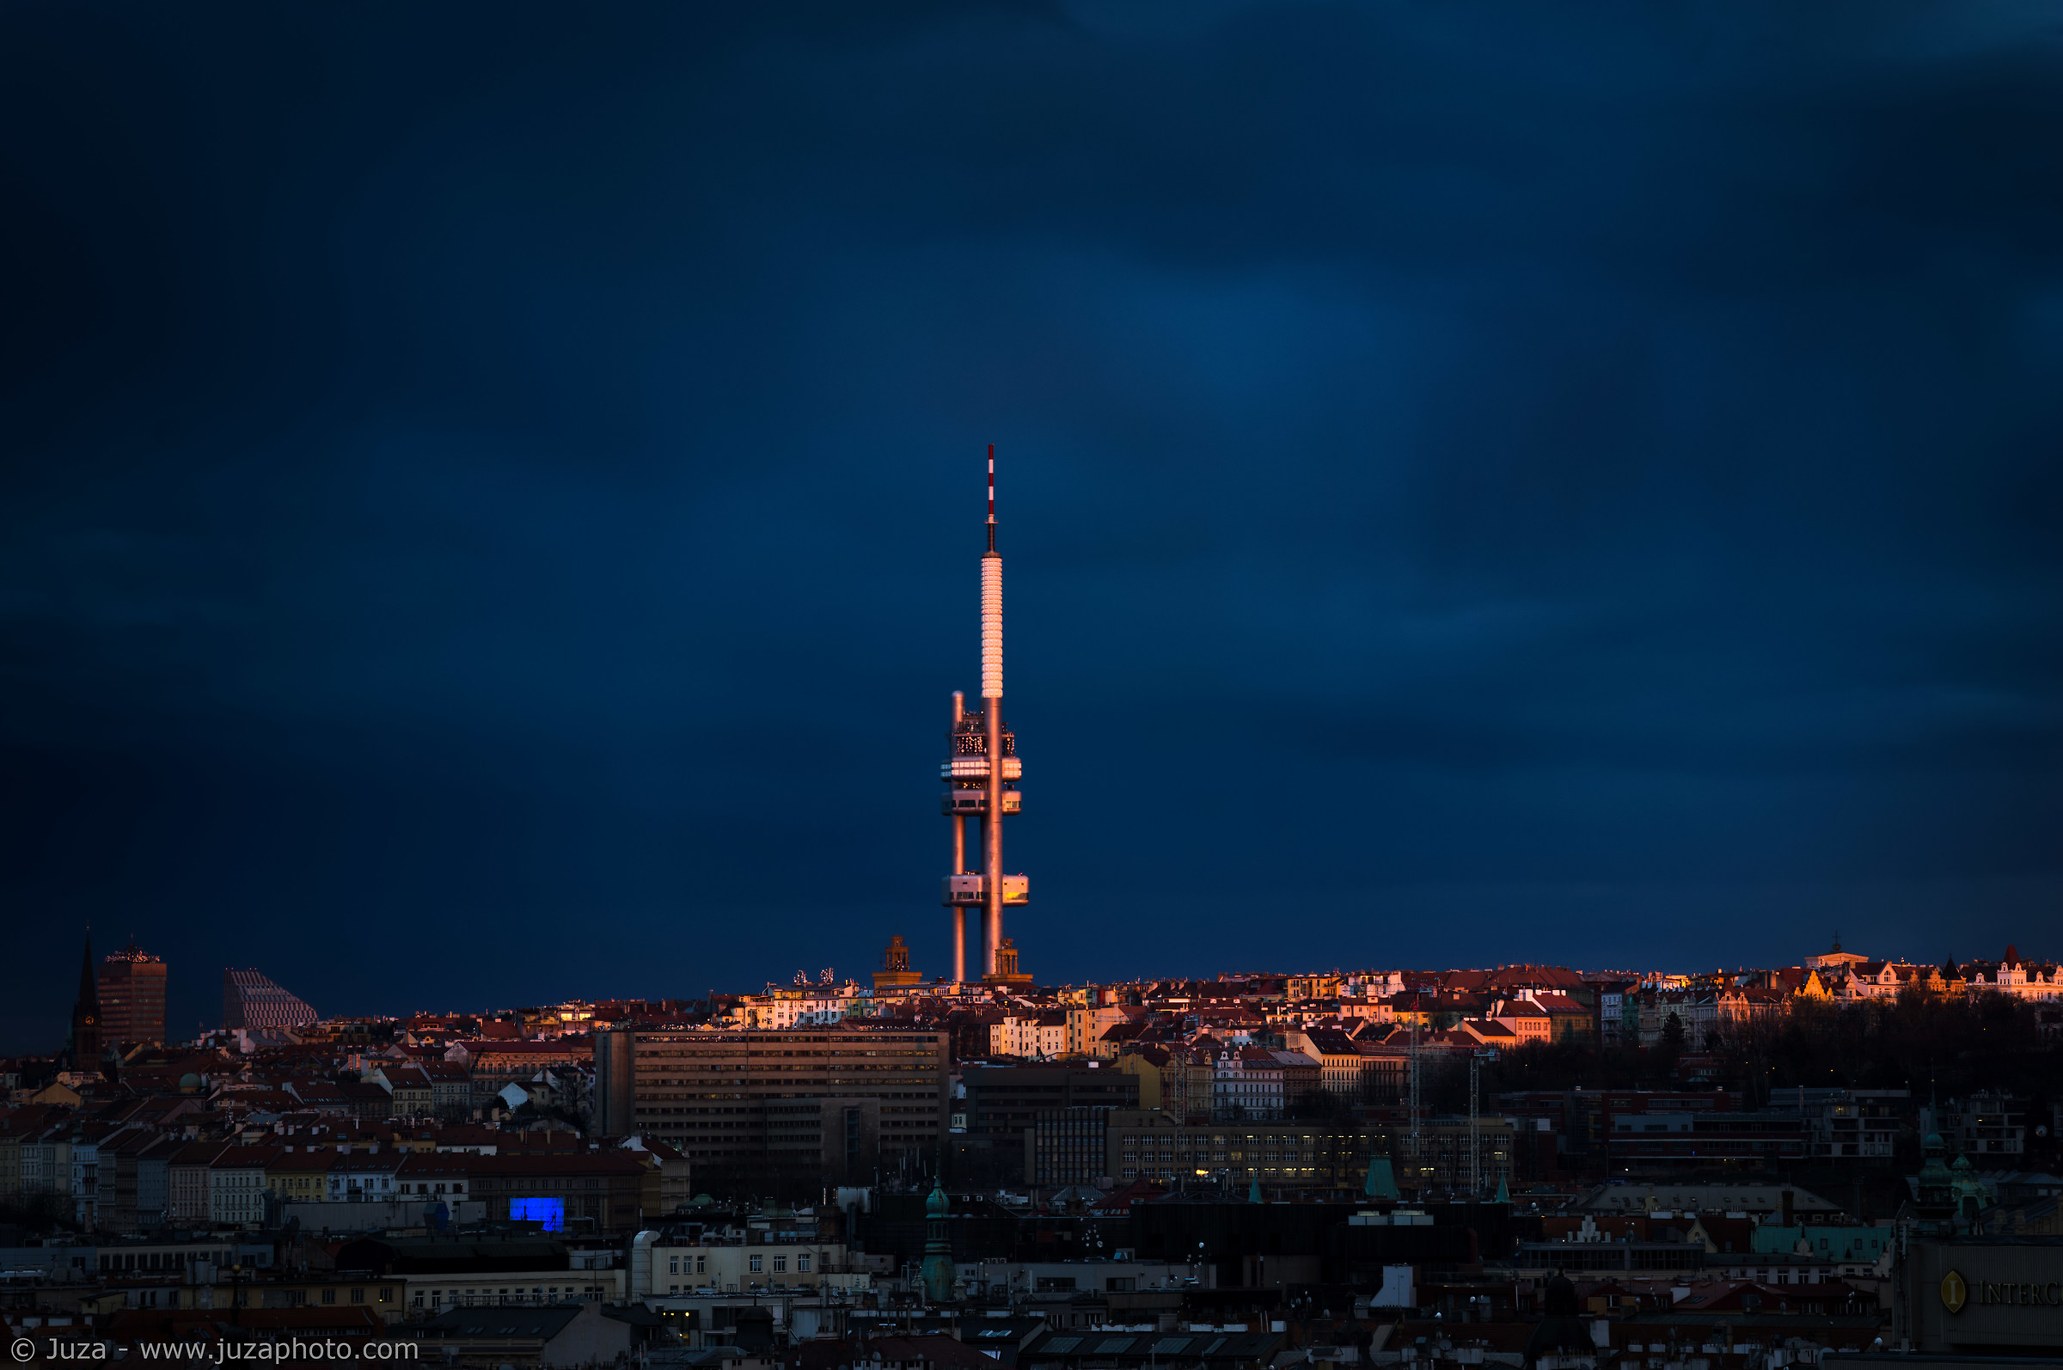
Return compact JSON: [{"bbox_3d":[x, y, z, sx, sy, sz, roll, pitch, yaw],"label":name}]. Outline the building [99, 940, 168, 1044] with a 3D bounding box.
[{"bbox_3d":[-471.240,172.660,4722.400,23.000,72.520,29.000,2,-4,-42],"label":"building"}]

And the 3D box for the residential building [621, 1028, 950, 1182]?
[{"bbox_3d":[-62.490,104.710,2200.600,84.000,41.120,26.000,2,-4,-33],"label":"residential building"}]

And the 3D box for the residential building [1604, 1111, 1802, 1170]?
[{"bbox_3d":[160.100,108.430,2130.200,45.000,15.200,17.000,0,-3,-14],"label":"residential building"}]

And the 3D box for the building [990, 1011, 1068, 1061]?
[{"bbox_3d":[-1.070,103.290,2616.980,22.000,16.840,14.000,0,-3,-3],"label":"building"}]

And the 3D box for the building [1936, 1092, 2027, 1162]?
[{"bbox_3d":[223.600,104.250,2119.000,20.000,16.260,15.000,0,-3,-8],"label":"building"}]

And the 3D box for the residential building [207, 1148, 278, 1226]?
[{"bbox_3d":[-175.450,115.140,2044.970,17.000,20.290,13.000,-3,-4,40],"label":"residential building"}]

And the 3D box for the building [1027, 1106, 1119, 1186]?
[{"bbox_3d":[9.960,109.830,2139.000,20.000,19.470,15.000,1,-3,-18],"label":"building"}]

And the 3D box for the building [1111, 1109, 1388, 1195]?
[{"bbox_3d":[50.410,111.590,2139.600,69.000,20.610,16.000,1,-3,-19],"label":"building"}]

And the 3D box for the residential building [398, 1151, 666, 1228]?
[{"bbox_3d":[-110.110,113.180,2002.130,58.000,18.950,15.000,-1,-3,18],"label":"residential building"}]

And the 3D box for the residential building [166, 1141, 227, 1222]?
[{"bbox_3d":[-187.310,115.250,2056.770,14.500,21.510,13.000,-3,-4,43],"label":"residential building"}]

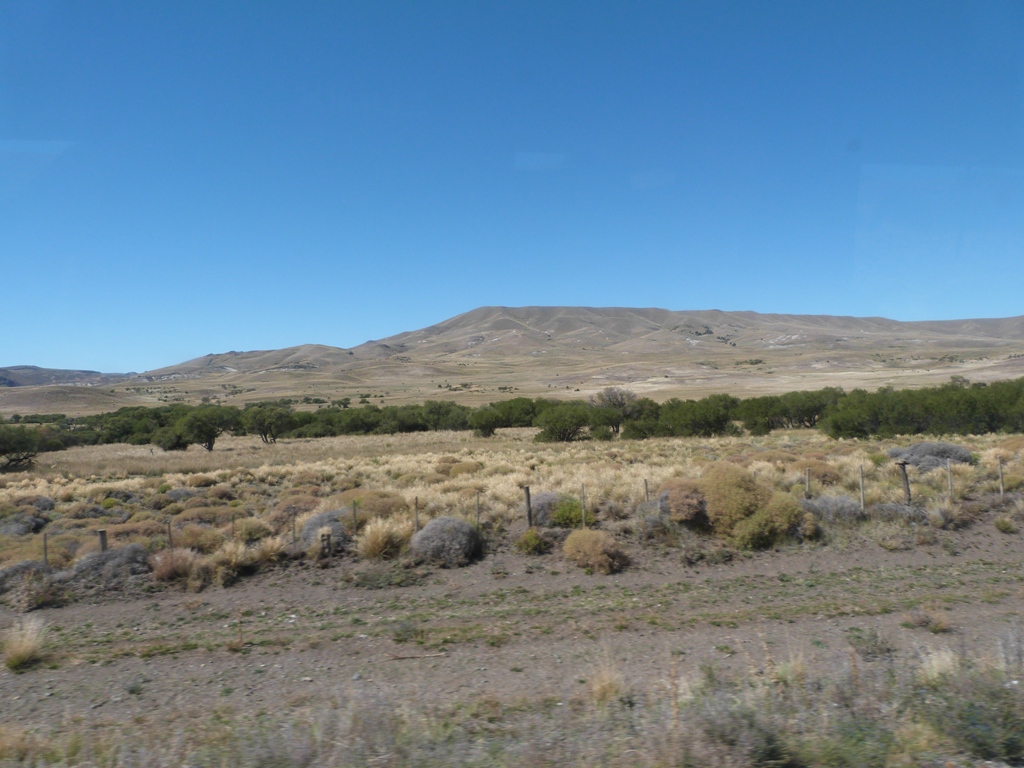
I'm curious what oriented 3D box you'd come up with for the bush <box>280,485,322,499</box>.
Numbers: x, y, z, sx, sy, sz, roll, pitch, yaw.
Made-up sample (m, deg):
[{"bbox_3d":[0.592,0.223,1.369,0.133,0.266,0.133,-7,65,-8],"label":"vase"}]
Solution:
[{"bbox_3d":[-8.091,4.152,28.425,1.614,0.581,1.453,-1,-1,0],"label":"bush"}]

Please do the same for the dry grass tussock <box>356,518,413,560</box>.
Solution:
[{"bbox_3d":[-2.921,3.562,16.940,1.283,0.962,1.155,-1,-1,0],"label":"dry grass tussock"}]

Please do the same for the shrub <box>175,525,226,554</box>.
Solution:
[{"bbox_3d":[-8.572,4.275,20.395,1.410,0.800,1.190,-3,-1,0],"label":"shrub"}]

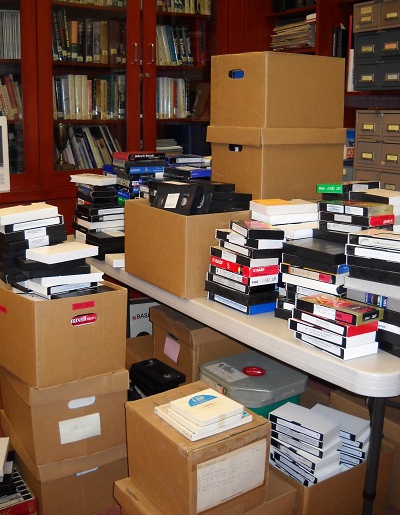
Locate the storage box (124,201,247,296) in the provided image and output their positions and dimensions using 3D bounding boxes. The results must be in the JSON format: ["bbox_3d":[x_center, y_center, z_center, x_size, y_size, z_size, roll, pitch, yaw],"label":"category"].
[{"bbox_3d":[-0.025,-0.053,2.051,0.317,0.260,0.396,-8,16,-35],"label":"storage box"}]

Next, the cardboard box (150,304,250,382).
[{"bbox_3d":[0.058,0.348,2.400,0.415,0.268,0.329,-7,15,-32],"label":"cardboard box"}]

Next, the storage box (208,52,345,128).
[{"bbox_3d":[0.300,-0.635,2.263,0.407,0.259,0.312,-9,16,-36],"label":"storage box"}]

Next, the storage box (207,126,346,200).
[{"bbox_3d":[0.292,-0.366,2.273,0.413,0.265,0.330,-7,15,-32],"label":"storage box"}]

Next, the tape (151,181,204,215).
[{"bbox_3d":[-0.081,-0.196,1.964,0.187,0.103,0.025,13,-2,42],"label":"tape"}]

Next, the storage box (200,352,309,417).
[{"bbox_3d":[0.197,0.589,2.200,0.271,0.330,0.294,-9,16,-36],"label":"storage box"}]

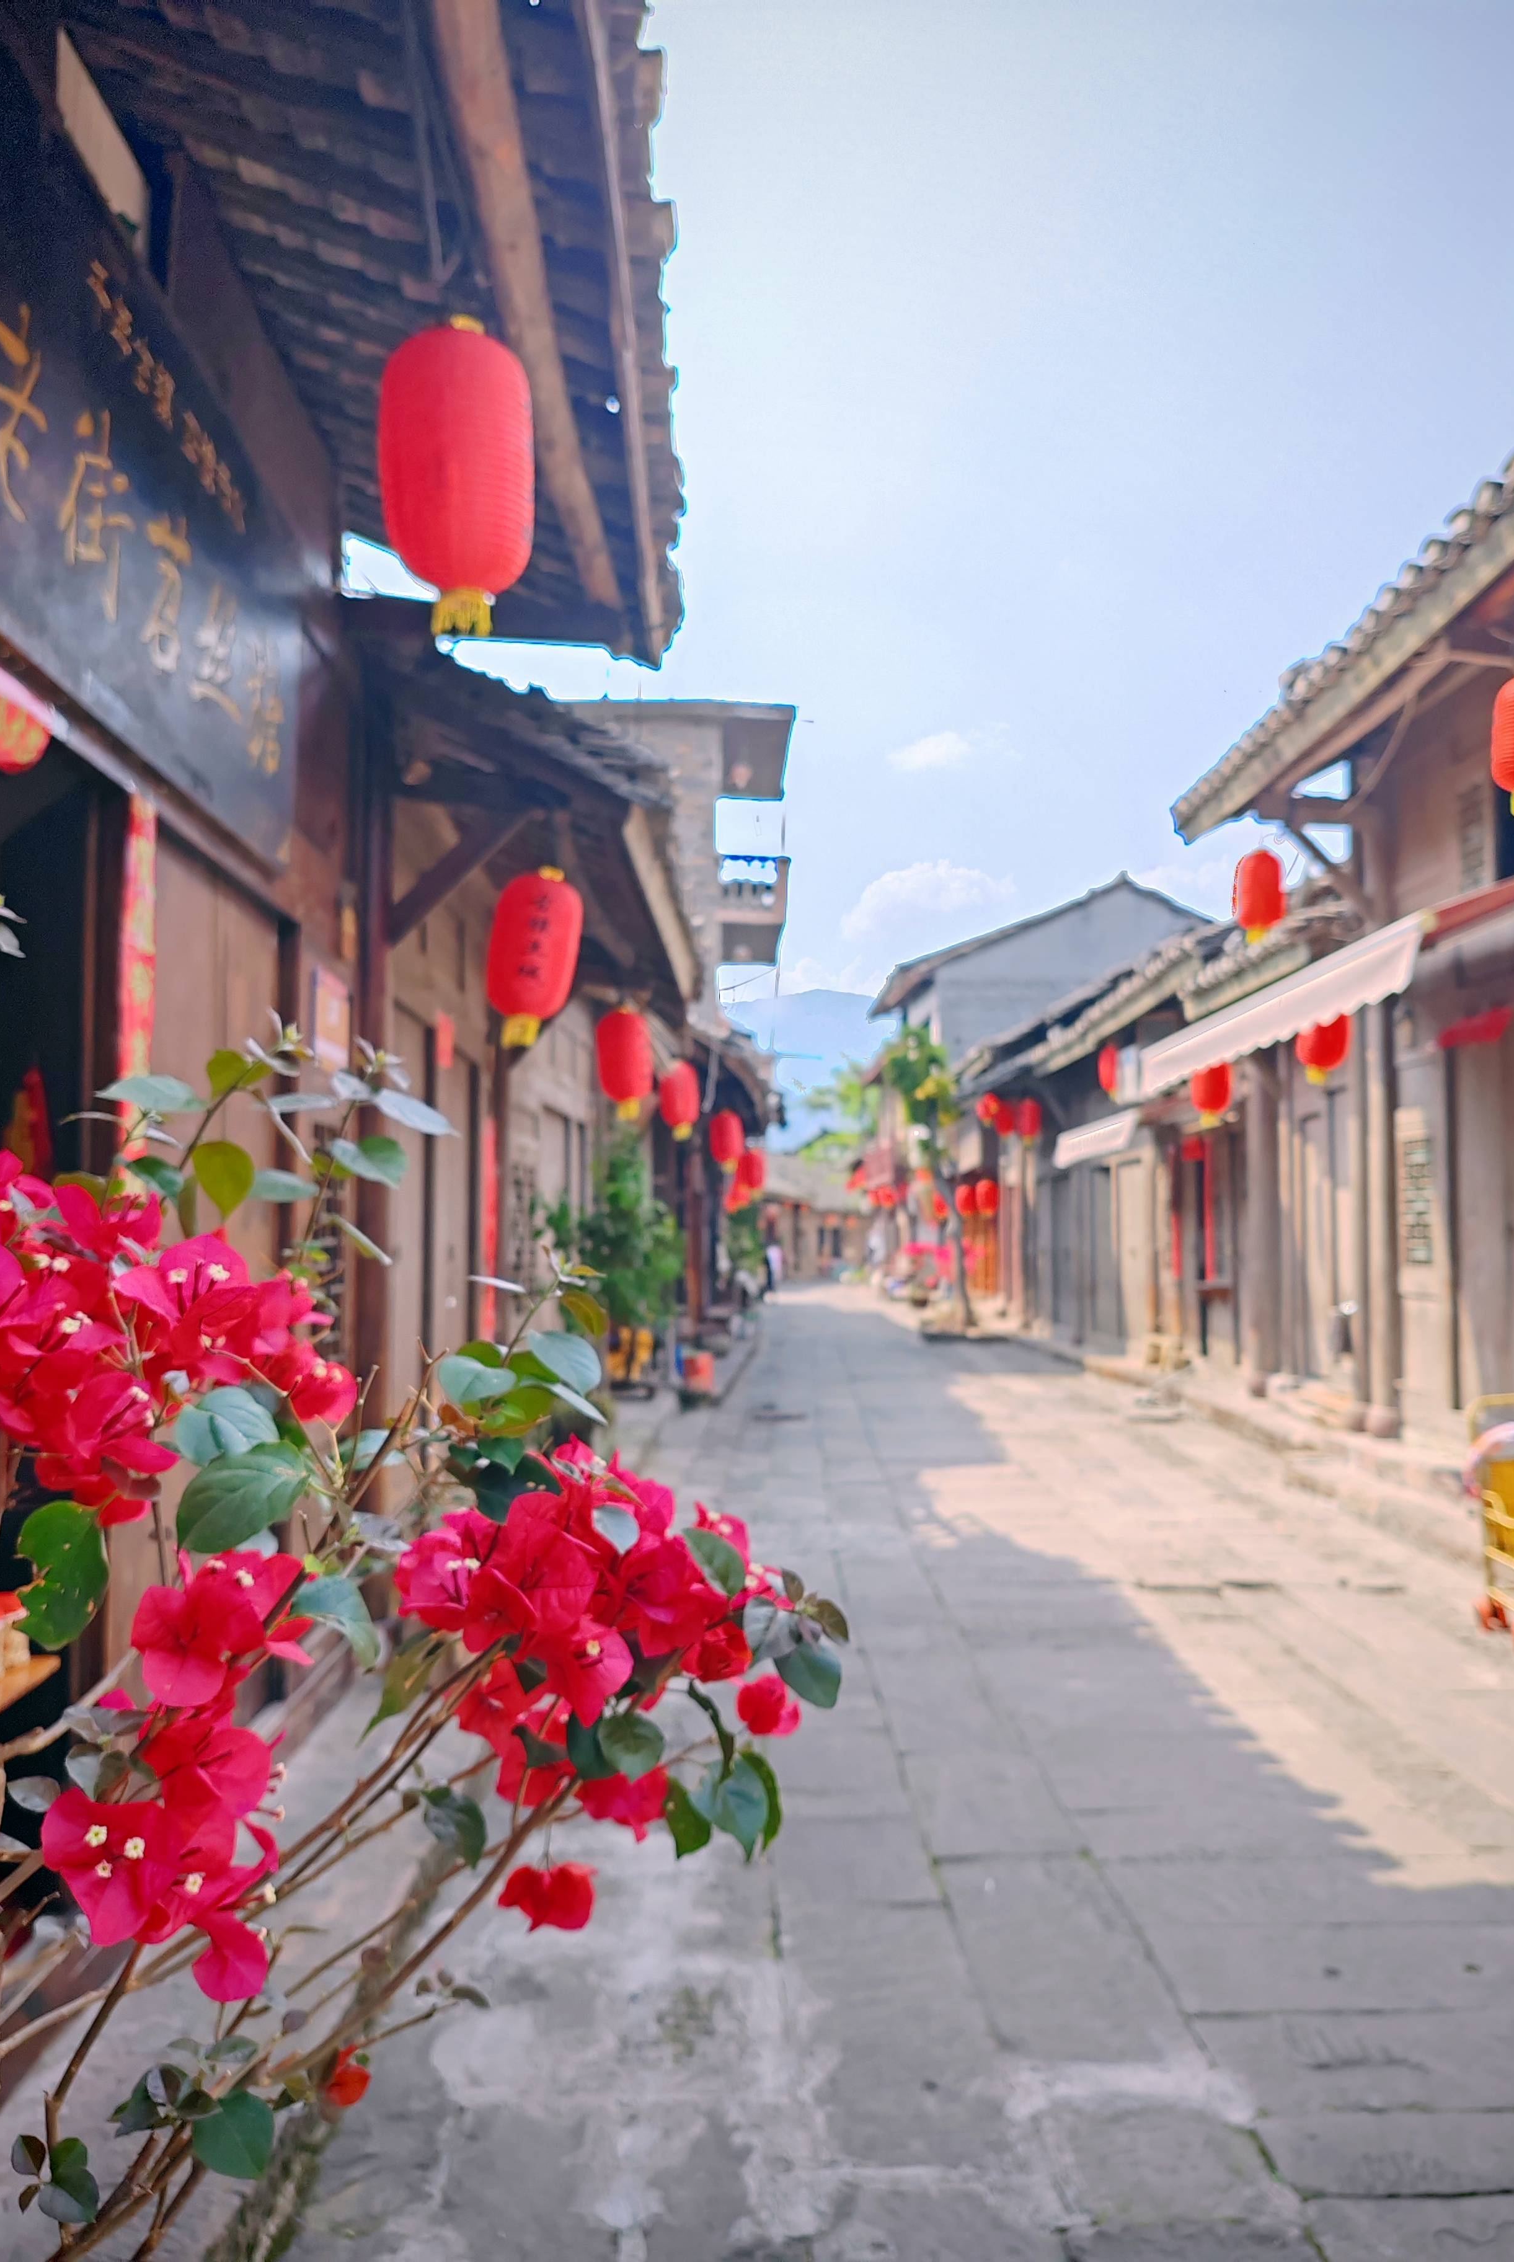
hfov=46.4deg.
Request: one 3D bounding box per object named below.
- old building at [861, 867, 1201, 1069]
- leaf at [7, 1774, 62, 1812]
[{"bbox_3d":[5.800,-0.436,32.363,7.000,7.100,7.000,0,-3,1],"label":"old building"},{"bbox_3d":[-0.302,0.278,0.740,0.025,0.017,0.012,1,-3,-22],"label":"leaf"}]

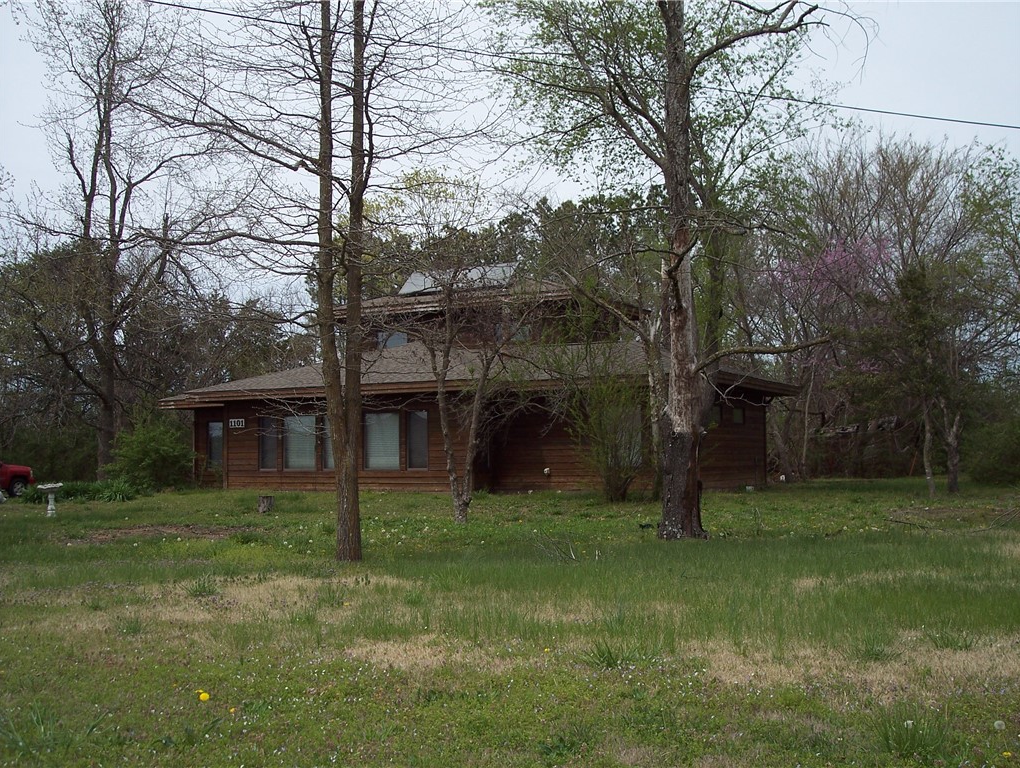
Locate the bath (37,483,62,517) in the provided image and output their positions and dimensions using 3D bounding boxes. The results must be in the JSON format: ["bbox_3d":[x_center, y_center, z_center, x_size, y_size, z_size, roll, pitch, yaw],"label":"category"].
[{"bbox_3d":[-8.941,2.248,22.400,0.500,0.670,0.500,1,-4,-22],"label":"bath"}]

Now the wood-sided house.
[{"bbox_3d":[-1.655,-0.091,36.111,18.900,6.530,10.400,-2,-4,30],"label":"wood-sided house"}]

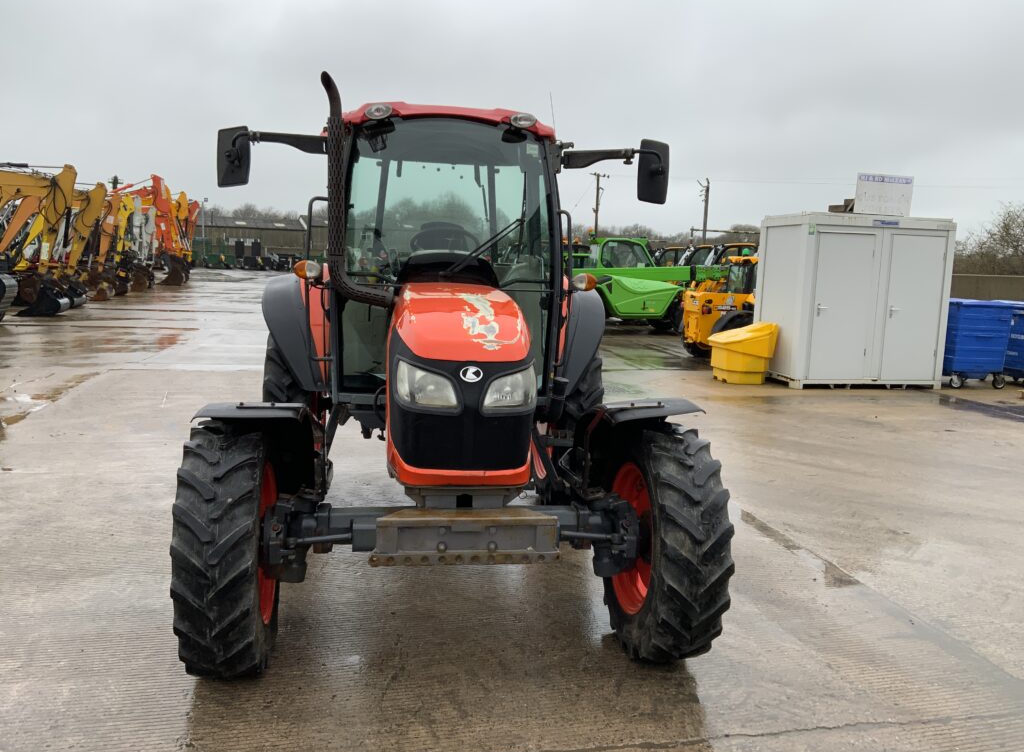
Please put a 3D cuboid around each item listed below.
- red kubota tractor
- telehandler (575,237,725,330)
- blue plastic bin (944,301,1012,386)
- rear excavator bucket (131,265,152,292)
[{"bbox_3d":[-0.379,-0.230,4.859,2.420,2.730,3.800,1,8,-8],"label":"red kubota tractor"},{"bbox_3d":[3.280,-2.431,22.766,4.800,2.400,2.200,0,8,-12],"label":"telehandler"},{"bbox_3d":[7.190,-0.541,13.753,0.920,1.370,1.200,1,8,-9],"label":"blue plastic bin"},{"bbox_3d":[-14.968,-3.982,34.622,0.850,1.100,0.950,0,8,-11],"label":"rear excavator bucket"}]

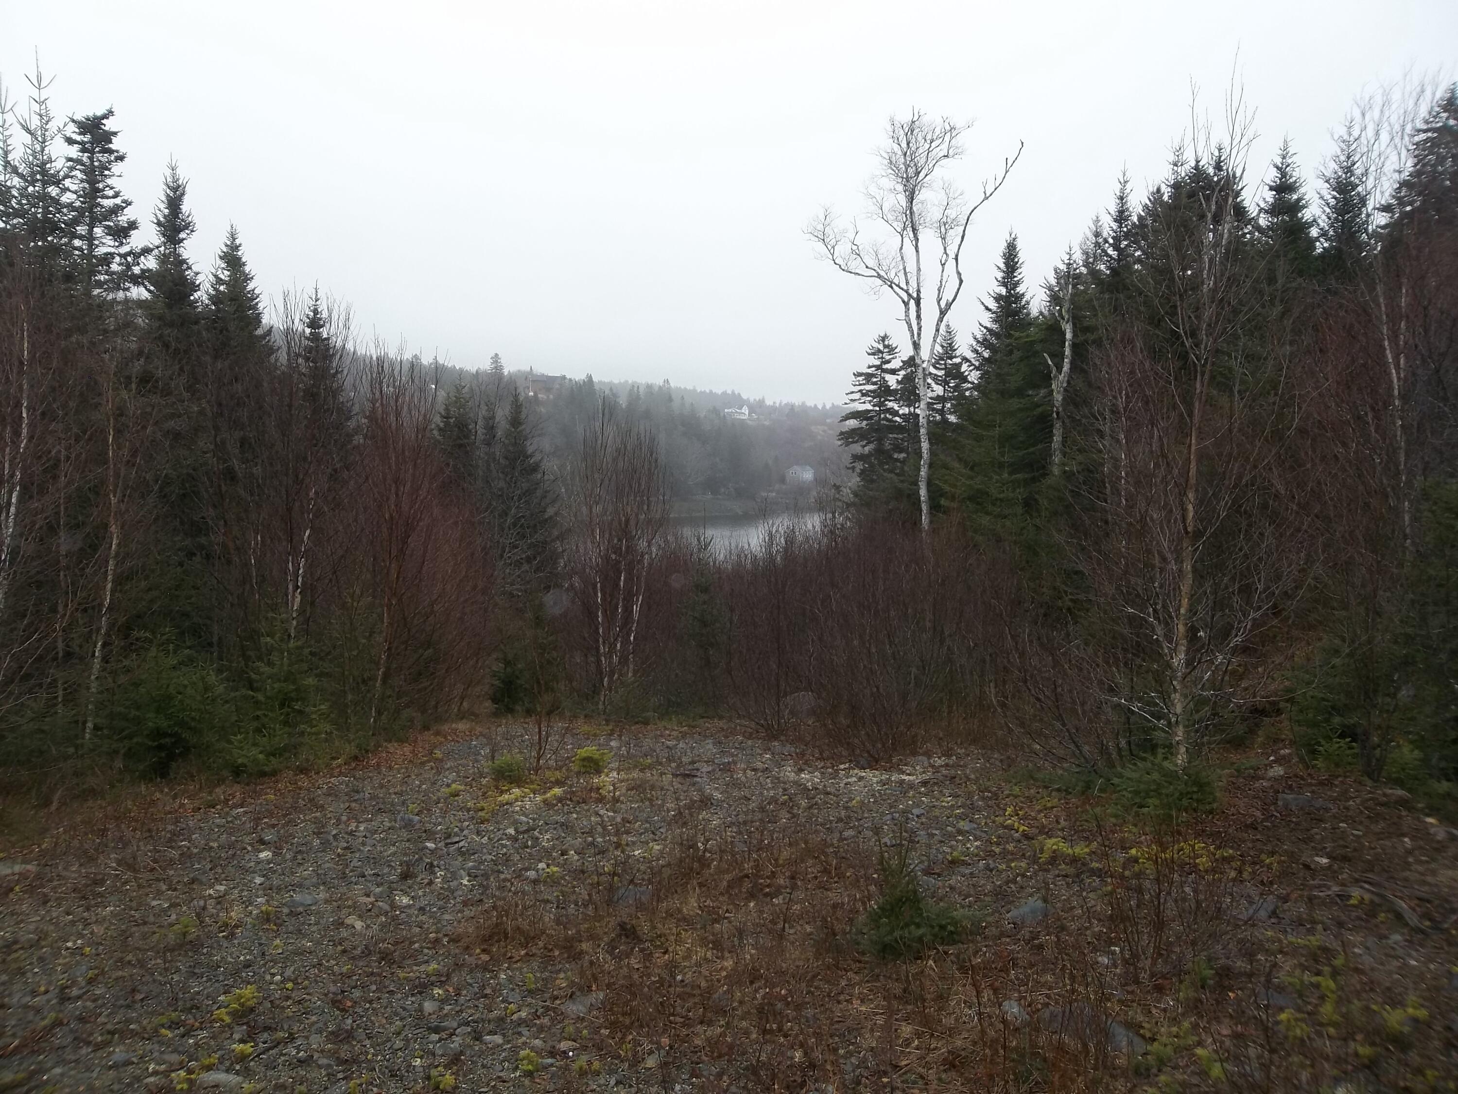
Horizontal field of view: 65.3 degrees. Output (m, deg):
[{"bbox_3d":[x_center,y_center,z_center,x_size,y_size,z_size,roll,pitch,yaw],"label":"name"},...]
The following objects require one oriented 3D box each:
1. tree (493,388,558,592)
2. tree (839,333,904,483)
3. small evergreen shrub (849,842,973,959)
[{"bbox_3d":[-3.022,-0.639,17.000,1.150,3.600,1.150,0,3,0],"label":"tree"},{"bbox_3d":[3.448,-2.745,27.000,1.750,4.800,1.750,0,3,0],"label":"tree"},{"bbox_3d":[0.675,1.298,4.200,0.460,0.430,0.440,0,3,0],"label":"small evergreen shrub"}]

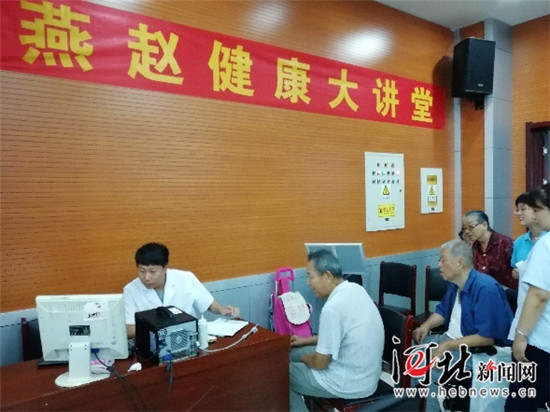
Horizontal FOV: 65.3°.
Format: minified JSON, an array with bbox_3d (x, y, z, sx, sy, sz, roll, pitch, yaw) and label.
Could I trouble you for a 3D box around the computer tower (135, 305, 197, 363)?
[{"bbox_3d":[-0.581,0.671,2.271,0.205,0.185,0.355,-2,2,-35],"label":"computer tower"}]

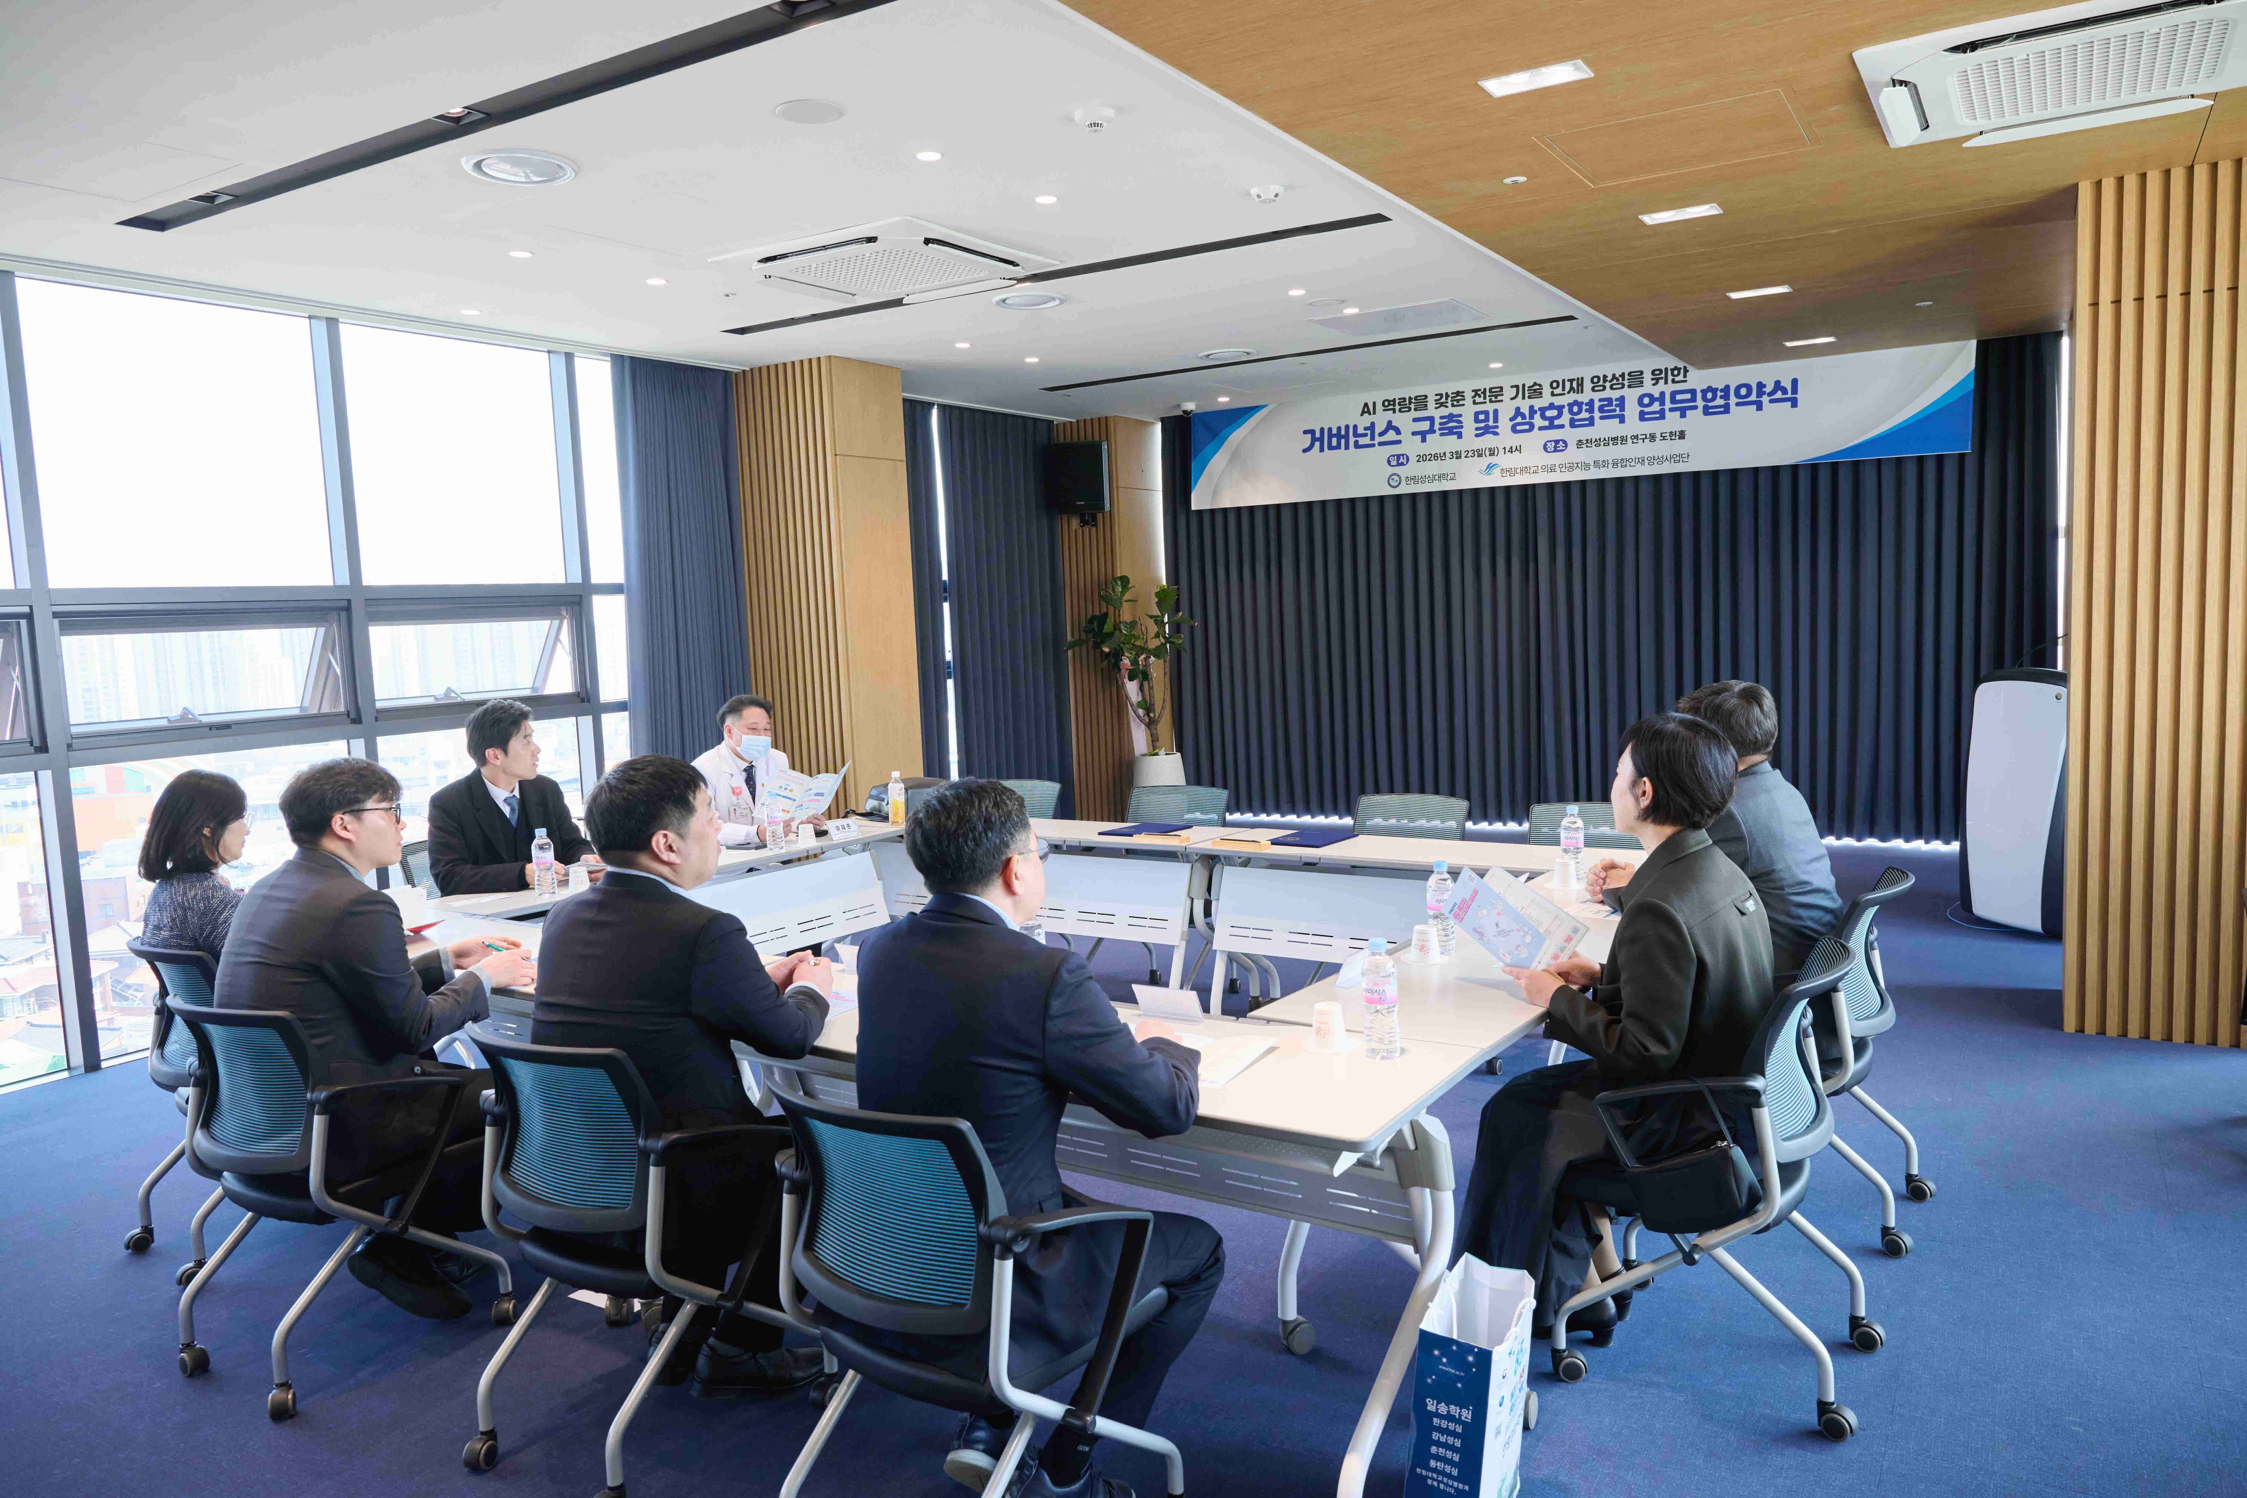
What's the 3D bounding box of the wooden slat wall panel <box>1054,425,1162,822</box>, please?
[{"bbox_3d":[-0.078,-0.981,11.223,0.580,2.900,0.600,1,7,31],"label":"wooden slat wall panel"}]

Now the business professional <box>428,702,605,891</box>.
[{"bbox_3d":[-1.977,0.491,5.133,0.750,1.290,0.560,1,7,31],"label":"business professional"}]

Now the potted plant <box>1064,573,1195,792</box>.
[{"bbox_3d":[0.064,-0.281,9.796,0.760,1.740,0.720,-2,6,0],"label":"potted plant"}]

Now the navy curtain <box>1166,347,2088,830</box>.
[{"bbox_3d":[2.638,-0.907,9.338,5.450,2.800,0.120,1,7,31],"label":"navy curtain"}]

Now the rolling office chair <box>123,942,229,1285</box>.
[{"bbox_3d":[-2.275,0.869,3.894,0.590,0.840,0.560,2,7,38],"label":"rolling office chair"}]

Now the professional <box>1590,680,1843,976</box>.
[{"bbox_3d":[1.436,0.491,3.748,0.750,1.310,0.520,1,7,33],"label":"professional"}]

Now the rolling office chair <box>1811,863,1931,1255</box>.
[{"bbox_3d":[1.666,0.718,3.688,0.570,0.850,0.580,1,7,31],"label":"rolling office chair"}]

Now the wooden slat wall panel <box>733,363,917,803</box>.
[{"bbox_3d":[-1.637,-0.636,8.385,0.760,2.900,0.550,1,7,31],"label":"wooden slat wall panel"}]

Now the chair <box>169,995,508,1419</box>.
[{"bbox_3d":[-1.748,0.909,3.262,0.590,0.840,0.560,1,7,32],"label":"chair"}]

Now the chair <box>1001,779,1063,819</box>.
[{"bbox_3d":[-0.503,0.567,6.014,0.580,0.850,0.570,1,7,31],"label":"chair"}]

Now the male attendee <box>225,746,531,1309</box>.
[{"bbox_3d":[-1.587,0.653,3.410,0.530,1.305,0.770,2,7,35],"label":"male attendee"}]

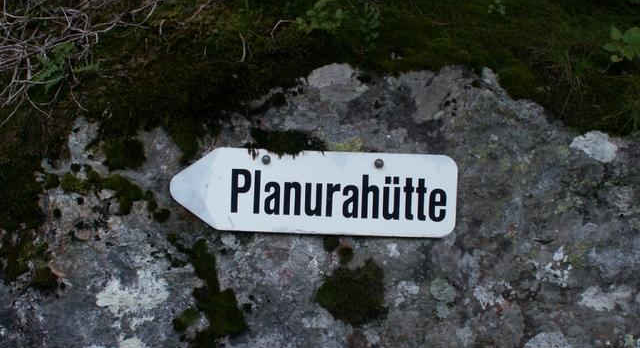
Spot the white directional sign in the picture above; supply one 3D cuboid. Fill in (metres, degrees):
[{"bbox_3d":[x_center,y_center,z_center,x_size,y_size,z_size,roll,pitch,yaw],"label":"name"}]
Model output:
[{"bbox_3d":[-0.009,0.027,1.310,0.424,0.122,0.010,2,2,1],"label":"white directional sign"}]

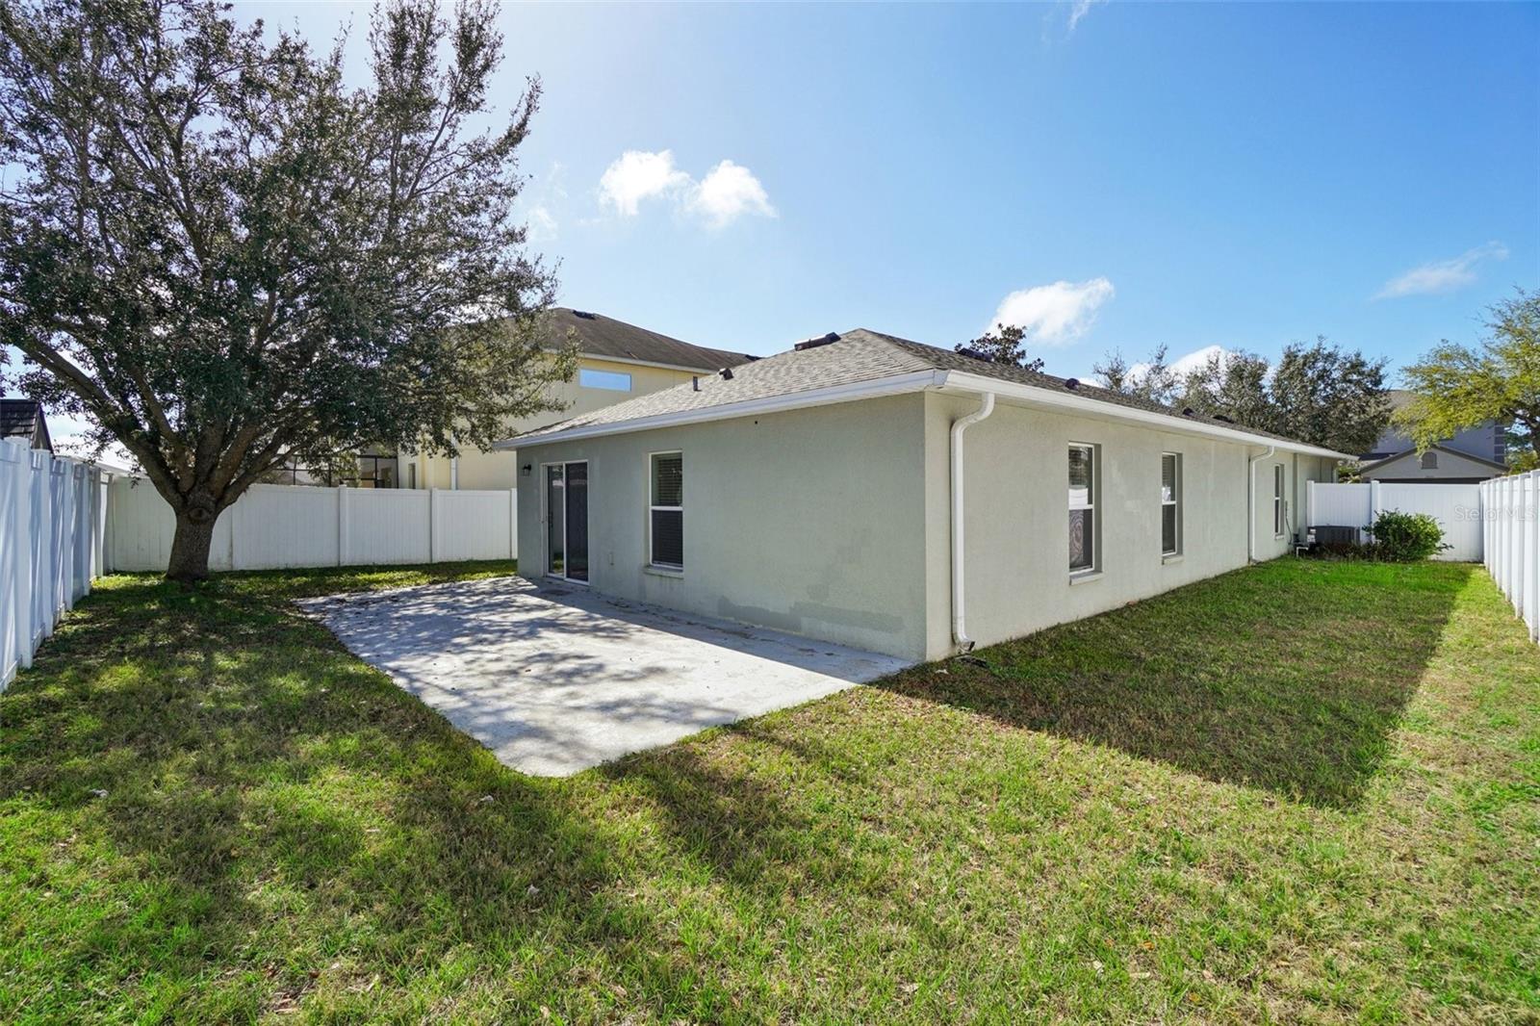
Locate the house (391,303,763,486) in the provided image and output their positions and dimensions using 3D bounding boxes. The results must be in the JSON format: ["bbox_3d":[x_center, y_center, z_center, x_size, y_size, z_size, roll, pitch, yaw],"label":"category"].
[{"bbox_3d":[-5.338,-3.464,26.180,18.100,8.500,11.600,-2,3,-41],"label":"house"}]

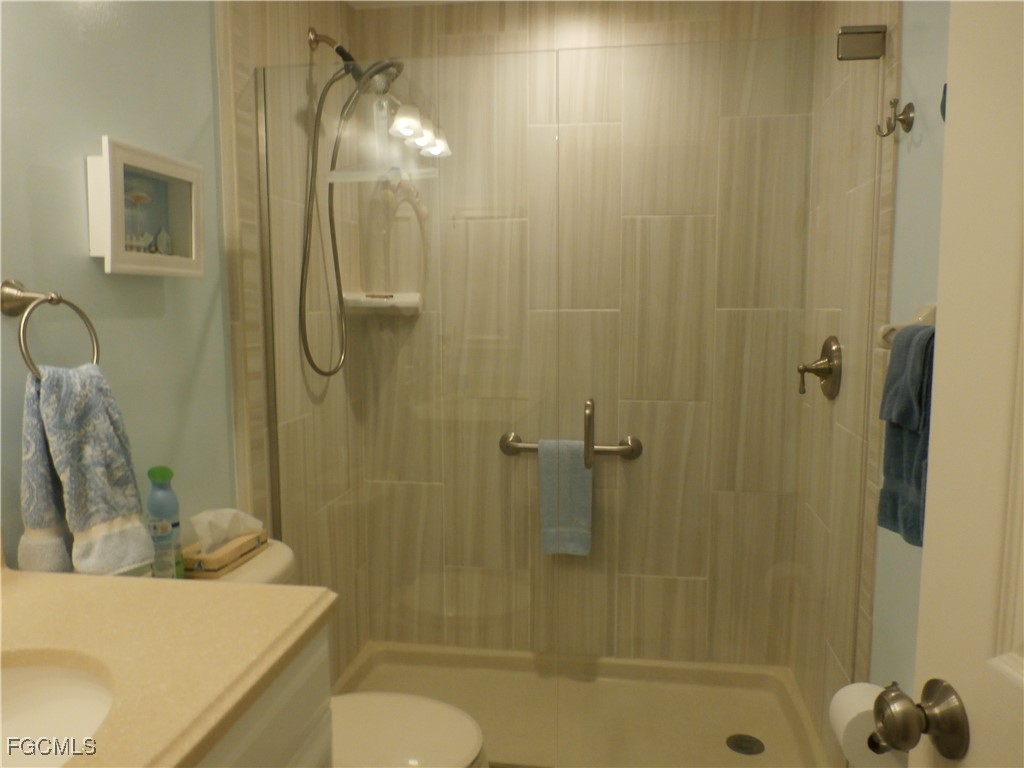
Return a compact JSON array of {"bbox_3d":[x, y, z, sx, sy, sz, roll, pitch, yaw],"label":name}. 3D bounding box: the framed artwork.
[{"bbox_3d":[-0.688,-0.319,1.387,0.064,0.226,0.280,1,6,8],"label":"framed artwork"}]

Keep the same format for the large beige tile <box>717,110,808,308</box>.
[{"bbox_3d":[0.803,-0.543,2.373,0.282,0.608,0.012,1,6,8],"label":"large beige tile"}]

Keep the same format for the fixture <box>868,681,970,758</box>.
[{"bbox_3d":[0.367,0.308,0.678,0.066,0.067,0.067,-1,6,-4],"label":"fixture"}]

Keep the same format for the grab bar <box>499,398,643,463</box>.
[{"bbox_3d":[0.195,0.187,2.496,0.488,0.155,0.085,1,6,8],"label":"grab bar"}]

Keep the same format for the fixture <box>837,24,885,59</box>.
[{"bbox_3d":[0.785,-0.764,1.663,0.095,0.072,0.040,1,6,9],"label":"fixture"}]

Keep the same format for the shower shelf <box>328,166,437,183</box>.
[{"bbox_3d":[-0.416,-0.679,2.423,0.300,0.040,0.200,1,6,9],"label":"shower shelf"}]

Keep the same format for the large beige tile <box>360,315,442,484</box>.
[{"bbox_3d":[-0.388,0.049,2.615,0.295,0.608,0.012,1,6,8],"label":"large beige tile"}]

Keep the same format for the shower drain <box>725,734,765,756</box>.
[{"bbox_3d":[0.684,1.059,2.164,0.107,0.012,0.107,1,6,9],"label":"shower drain"}]

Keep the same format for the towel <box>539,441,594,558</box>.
[{"bbox_3d":[0.183,0.378,2.493,0.168,0.390,0.045,1,6,9],"label":"towel"}]

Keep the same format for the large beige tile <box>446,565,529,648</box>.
[{"bbox_3d":[-0.087,0.807,2.651,0.306,0.303,0.012,1,6,8],"label":"large beige tile"}]

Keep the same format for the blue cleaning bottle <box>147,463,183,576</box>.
[{"bbox_3d":[-0.644,0.273,1.371,0.061,0.223,0.061,-3,7,-26],"label":"blue cleaning bottle"}]

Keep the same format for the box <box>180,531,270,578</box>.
[{"bbox_3d":[-0.646,0.373,1.651,0.105,0.048,0.208,1,6,9],"label":"box"}]

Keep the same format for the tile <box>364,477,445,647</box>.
[{"bbox_3d":[-0.385,0.651,2.679,0.295,0.604,0.012,1,6,8],"label":"tile"}]

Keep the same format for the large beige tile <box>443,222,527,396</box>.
[{"bbox_3d":[-0.093,-0.250,2.528,0.303,0.606,0.010,1,6,9],"label":"large beige tile"}]

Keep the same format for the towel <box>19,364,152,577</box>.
[{"bbox_3d":[-0.665,0.139,1.202,0.125,0.336,0.205,1,6,8],"label":"towel"}]

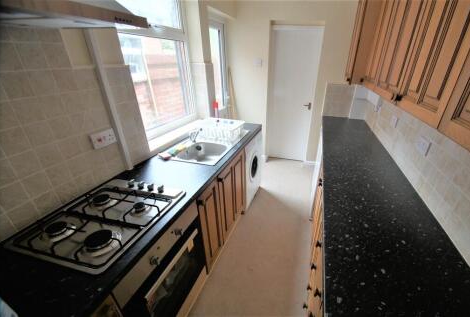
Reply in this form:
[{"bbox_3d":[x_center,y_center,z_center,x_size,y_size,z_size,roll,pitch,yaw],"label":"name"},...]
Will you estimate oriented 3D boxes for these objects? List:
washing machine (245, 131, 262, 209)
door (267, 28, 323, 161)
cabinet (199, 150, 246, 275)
[{"bbox_3d":[-0.019,0.109,2.532,0.560,0.860,0.610,8,27,20],"label":"washing machine"},{"bbox_3d":[0.927,-0.906,3.248,0.730,2.020,0.050,8,27,20],"label":"door"},{"bbox_3d":[-0.318,0.397,1.884,0.570,0.830,0.900,8,27,20],"label":"cabinet"}]

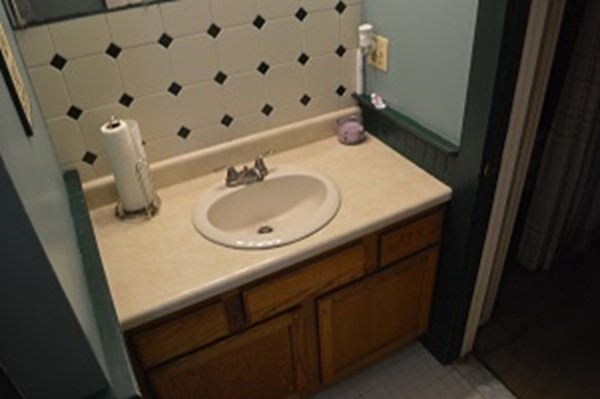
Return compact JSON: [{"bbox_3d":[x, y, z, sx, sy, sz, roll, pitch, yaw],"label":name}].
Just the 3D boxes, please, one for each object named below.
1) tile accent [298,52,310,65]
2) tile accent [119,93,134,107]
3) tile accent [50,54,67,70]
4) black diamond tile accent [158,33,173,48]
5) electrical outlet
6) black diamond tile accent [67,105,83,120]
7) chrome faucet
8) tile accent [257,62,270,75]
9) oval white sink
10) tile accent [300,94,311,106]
[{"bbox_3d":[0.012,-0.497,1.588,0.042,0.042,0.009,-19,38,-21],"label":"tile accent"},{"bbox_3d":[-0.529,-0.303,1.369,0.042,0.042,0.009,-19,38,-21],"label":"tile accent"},{"bbox_3d":[-0.674,-0.381,1.254,0.038,0.038,0.008,-19,39,-21],"label":"tile accent"},{"bbox_3d":[-0.407,-0.481,1.357,0.038,0.038,0.008,-19,39,-21],"label":"black diamond tile accent"},{"bbox_3d":[0.279,-0.519,1.590,0.012,0.120,0.112,-19,38,-21],"label":"electrical outlet"},{"bbox_3d":[-0.672,-0.257,1.342,0.038,0.038,0.008,-19,39,-21],"label":"black diamond tile accent"},{"bbox_3d":[-0.177,-0.097,1.547,0.185,0.075,0.115,-19,39,-21],"label":"chrome faucet"},{"bbox_3d":[-0.126,-0.455,1.558,0.038,0.038,0.008,-19,39,-21],"label":"tile accent"},{"bbox_3d":[-0.102,0.056,1.526,0.497,0.165,0.445,-19,39,-21],"label":"oval white sink"},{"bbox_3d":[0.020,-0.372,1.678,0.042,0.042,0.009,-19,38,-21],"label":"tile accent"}]

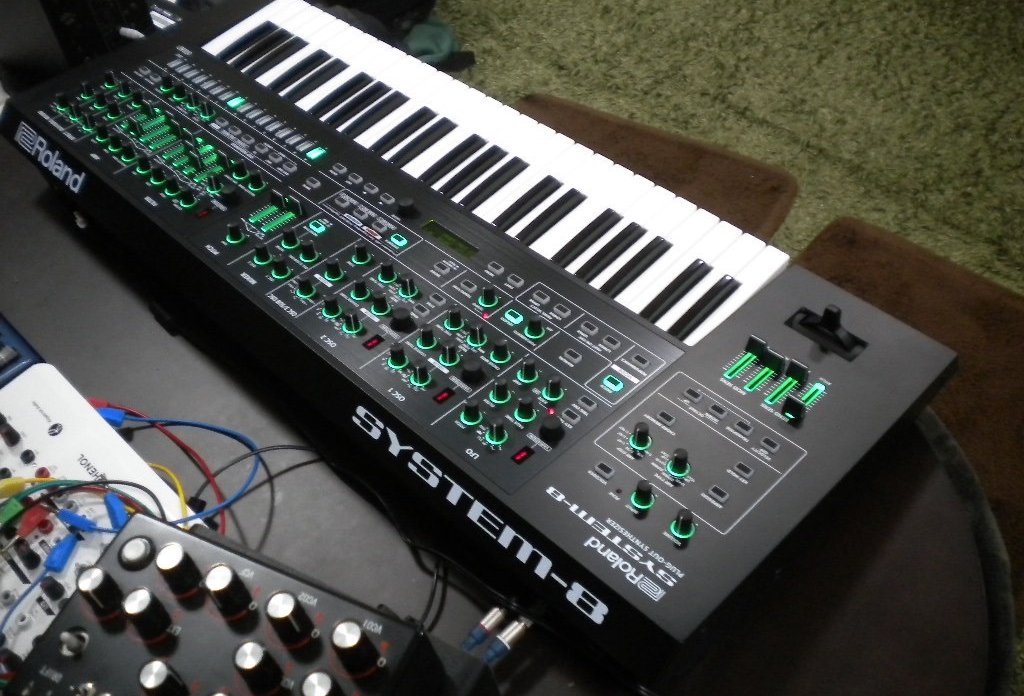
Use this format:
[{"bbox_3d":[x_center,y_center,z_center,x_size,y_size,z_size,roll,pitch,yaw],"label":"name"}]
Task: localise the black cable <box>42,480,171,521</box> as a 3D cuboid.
[{"bbox_3d":[-0.278,0.104,0.705,0.080,0.020,0.025,11,54,17],"label":"black cable"}]

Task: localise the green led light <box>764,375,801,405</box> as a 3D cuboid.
[{"bbox_3d":[0.199,0.030,0.760,0.007,0.003,0.035,35,55,31],"label":"green led light"}]

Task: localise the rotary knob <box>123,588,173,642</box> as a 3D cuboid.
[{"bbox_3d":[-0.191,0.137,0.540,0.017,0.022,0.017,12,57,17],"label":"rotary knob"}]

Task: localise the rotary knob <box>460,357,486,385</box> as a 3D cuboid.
[{"bbox_3d":[-0.028,0.016,0.752,0.017,0.013,0.017,0,45,0],"label":"rotary knob"}]

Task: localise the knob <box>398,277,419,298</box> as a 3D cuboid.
[{"bbox_3d":[-0.083,-0.050,0.827,0.015,0.015,0.015,-1,45,1],"label":"knob"}]

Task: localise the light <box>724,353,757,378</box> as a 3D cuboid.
[{"bbox_3d":[0.170,0.012,0.763,0.007,0.003,0.036,35,54,30],"label":"light"}]

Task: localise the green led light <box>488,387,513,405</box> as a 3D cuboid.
[{"bbox_3d":[-0.008,0.034,0.742,0.016,0.003,0.016,0,45,0],"label":"green led light"}]

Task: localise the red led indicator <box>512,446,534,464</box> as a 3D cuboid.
[{"bbox_3d":[0.008,0.073,0.708,0.014,0.002,0.007,-36,54,-29],"label":"red led indicator"}]

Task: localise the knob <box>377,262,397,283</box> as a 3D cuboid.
[{"bbox_3d":[-0.101,-0.062,0.840,0.015,0.015,0.015,-1,45,1],"label":"knob"}]

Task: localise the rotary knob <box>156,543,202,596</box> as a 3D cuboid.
[{"bbox_3d":[-0.185,0.123,0.577,0.019,0.025,0.019,-5,50,6],"label":"rotary knob"}]

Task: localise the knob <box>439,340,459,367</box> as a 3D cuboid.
[{"bbox_3d":[-0.048,0.003,0.785,0.015,0.017,0.015,-1,45,1],"label":"knob"}]

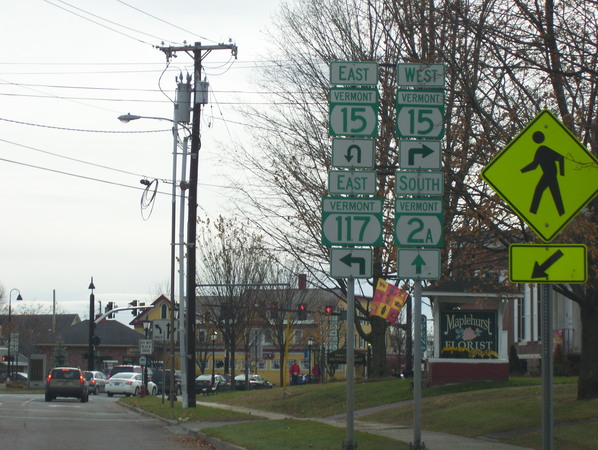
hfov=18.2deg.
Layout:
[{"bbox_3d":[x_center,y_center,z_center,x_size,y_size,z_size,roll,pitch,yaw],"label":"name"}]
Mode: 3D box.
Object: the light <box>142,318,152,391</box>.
[{"bbox_3d":[-8.381,7.262,103.000,0.420,4.200,0.420,1,-5,-7],"label":"light"}]

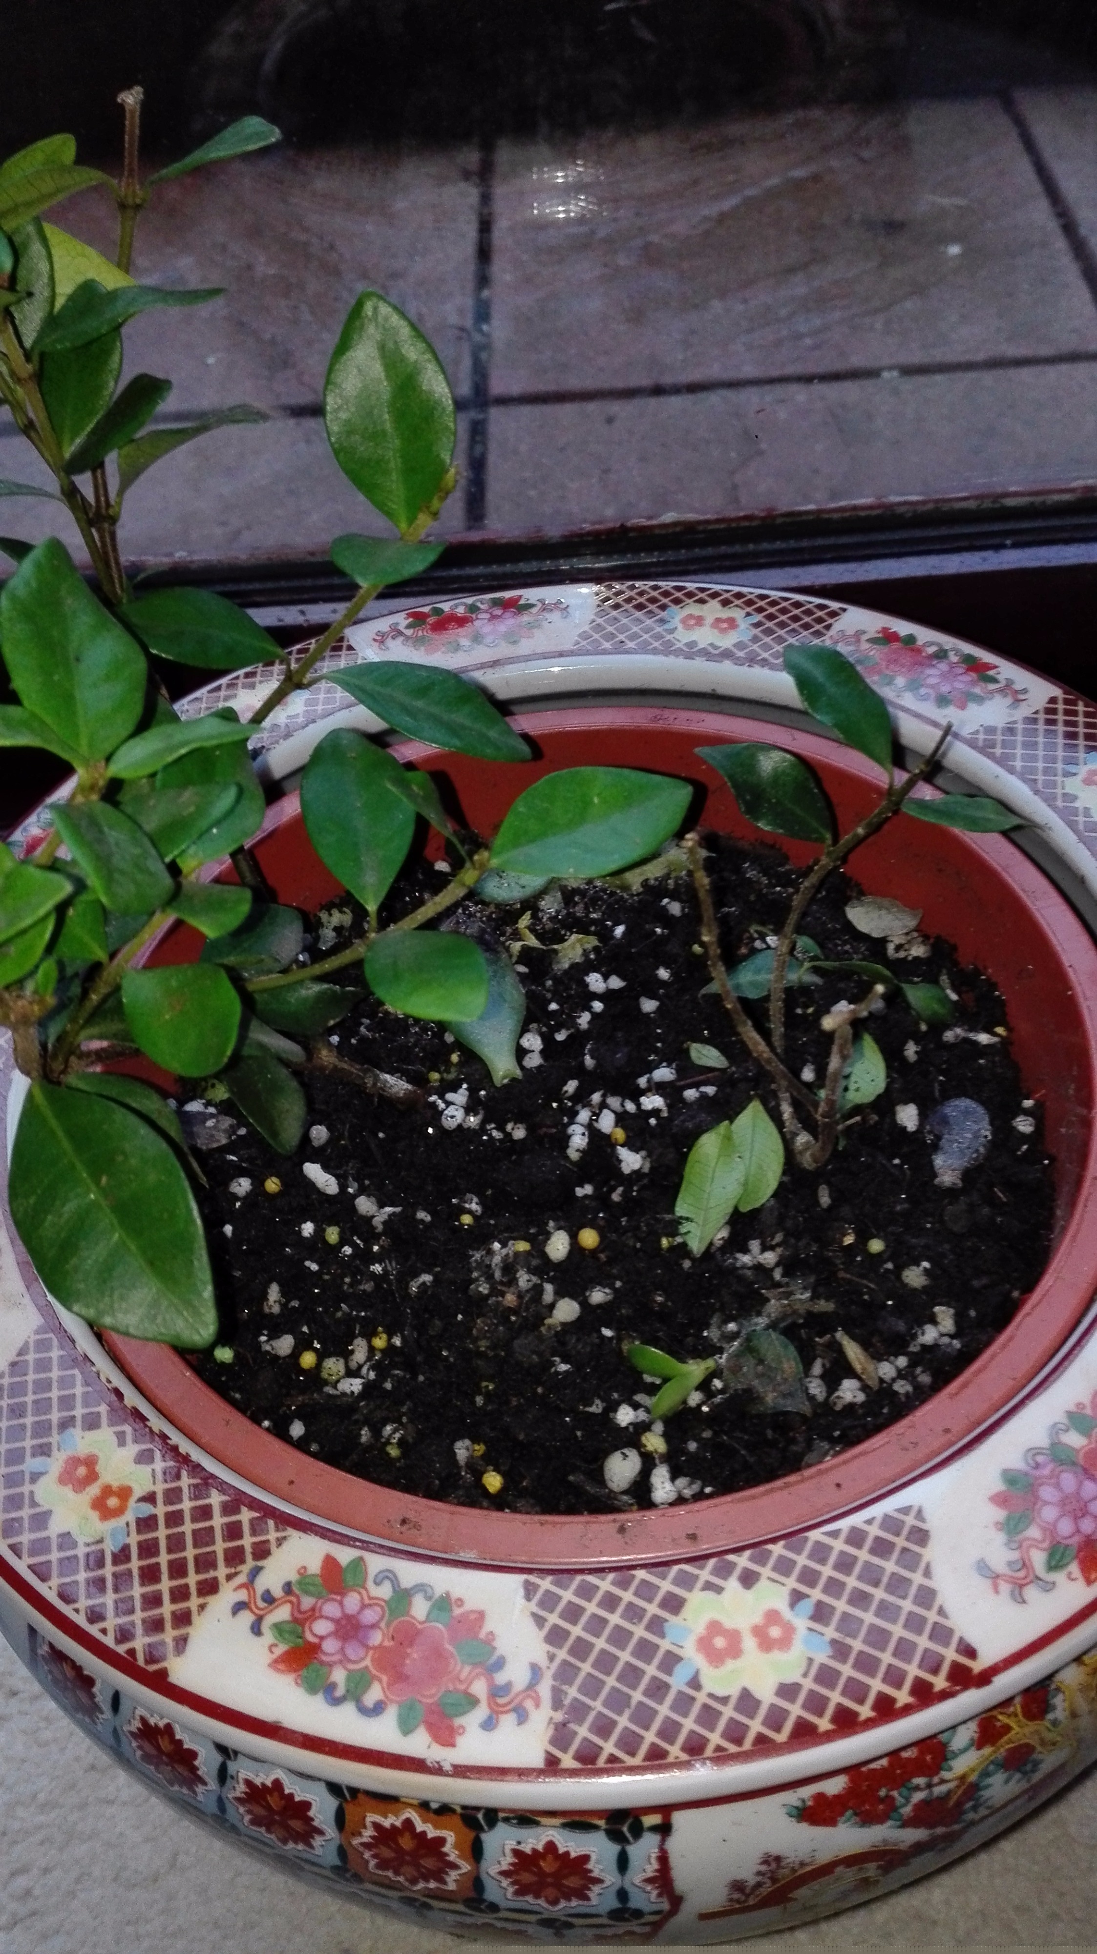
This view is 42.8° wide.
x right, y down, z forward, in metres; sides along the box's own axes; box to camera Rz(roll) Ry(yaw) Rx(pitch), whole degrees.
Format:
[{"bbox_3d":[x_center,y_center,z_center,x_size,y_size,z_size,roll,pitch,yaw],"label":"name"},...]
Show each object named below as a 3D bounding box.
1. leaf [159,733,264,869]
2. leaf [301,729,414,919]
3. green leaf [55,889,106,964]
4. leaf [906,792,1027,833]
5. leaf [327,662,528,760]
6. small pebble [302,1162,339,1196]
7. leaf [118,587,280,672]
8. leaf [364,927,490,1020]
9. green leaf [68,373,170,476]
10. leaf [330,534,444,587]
[{"bbox_3d":[-0.080,-0.044,0.335,0.024,0.009,0.038,11,68,-7],"label":"leaf"},{"bbox_3d":[-0.043,-0.035,0.312,0.025,0.009,0.043,-9,71,-6],"label":"leaf"},{"bbox_3d":[-0.098,-0.012,0.295,0.013,0.007,0.021,-14,72,-14],"label":"green leaf"},{"bbox_3d":[0.092,-0.035,0.309,0.030,0.006,0.013,7,48,-13],"label":"leaf"},{"bbox_3d":[-0.027,-0.060,0.321,0.052,0.007,0.021,24,55,11],"label":"leaf"},{"bbox_3d":[-0.052,0.046,0.320,0.012,0.004,0.004,32,60,29],"label":"small pebble"},{"bbox_3d":[-0.079,-0.078,0.318,0.037,0.007,0.019,19,68,-6],"label":"leaf"},{"bbox_3d":[-0.026,0.000,0.303,0.031,0.010,0.021,21,49,17],"label":"leaf"},{"bbox_3d":[-0.080,-0.102,0.260,0.029,0.007,0.013,-27,55,25],"label":"green leaf"},{"bbox_3d":[-0.034,-0.088,0.297,0.025,0.008,0.020,-2,57,3],"label":"leaf"}]

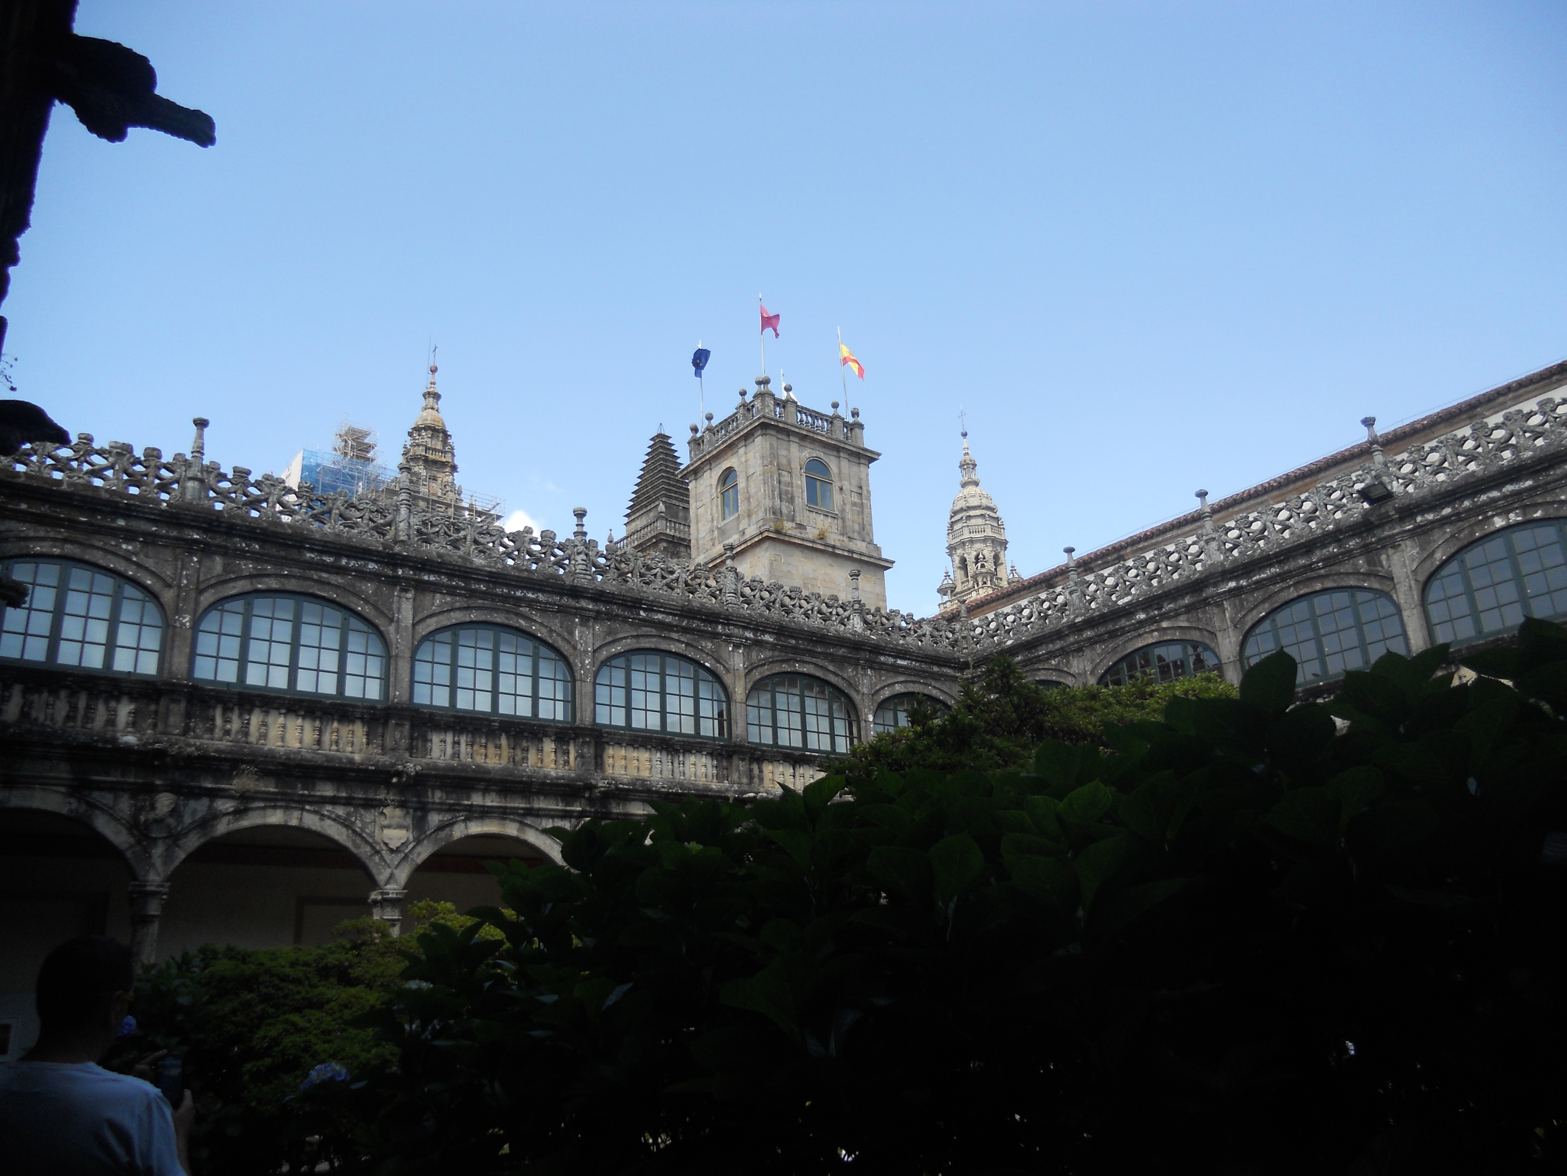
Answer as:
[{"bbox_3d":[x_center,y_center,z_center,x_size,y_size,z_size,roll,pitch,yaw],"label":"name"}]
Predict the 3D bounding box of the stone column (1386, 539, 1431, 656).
[{"bbox_3d":[11.468,0.211,22.411,0.320,2.257,0.370,11,-24,-35],"label":"stone column"}]

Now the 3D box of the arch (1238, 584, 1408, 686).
[{"bbox_3d":[10.088,0.916,22.961,0.250,1.699,3.288,11,-23,-34],"label":"arch"}]

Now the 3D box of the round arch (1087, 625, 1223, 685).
[{"bbox_3d":[7.891,1.476,25.979,0.400,1.170,3.472,11,-23,-34],"label":"round arch"}]

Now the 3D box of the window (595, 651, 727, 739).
[{"bbox_3d":[-2.458,2.170,25.467,3.293,1.758,0.300,11,-24,-35],"label":"window"}]

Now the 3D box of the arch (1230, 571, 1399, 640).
[{"bbox_3d":[10.315,0.241,24.026,0.450,0.758,3.478,11,-24,-35],"label":"arch"}]

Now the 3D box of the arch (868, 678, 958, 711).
[{"bbox_3d":[3.399,2.613,29.916,3.367,0.722,0.450,11,-24,-35],"label":"arch"}]

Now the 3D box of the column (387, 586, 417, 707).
[{"bbox_3d":[-6.734,1.042,21.502,0.396,2.160,0.300,12,-24,-36],"label":"column"}]

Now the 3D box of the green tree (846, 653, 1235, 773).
[{"bbox_3d":[1.960,2.443,8.462,2.950,3.908,2.800,-7,-20,11],"label":"green tree"}]

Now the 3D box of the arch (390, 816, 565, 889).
[{"bbox_3d":[-5.196,4.667,21.481,3.492,1.242,0.500,12,-24,-36],"label":"arch"}]

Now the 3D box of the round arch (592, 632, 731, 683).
[{"bbox_3d":[-2.491,1.560,24.840,3.294,1.199,0.400,12,-24,-36],"label":"round arch"}]

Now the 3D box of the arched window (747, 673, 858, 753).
[{"bbox_3d":[0.486,2.723,27.576,3.293,1.850,0.450,11,-24,-35],"label":"arched window"}]

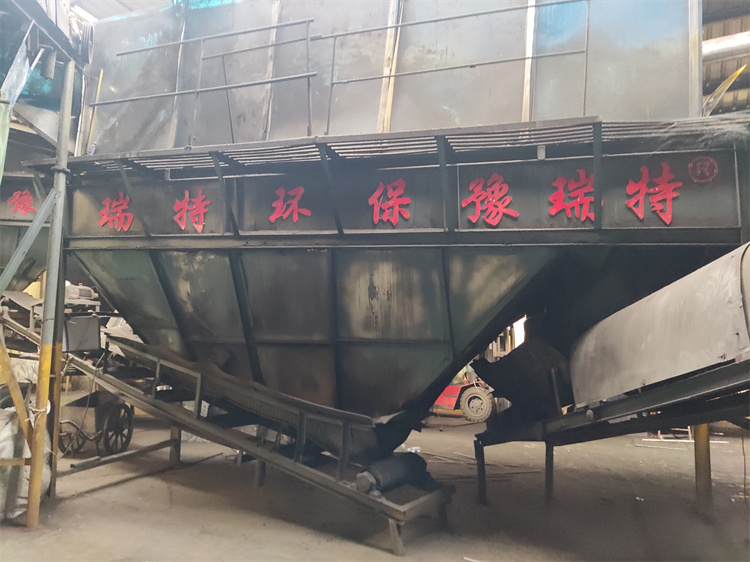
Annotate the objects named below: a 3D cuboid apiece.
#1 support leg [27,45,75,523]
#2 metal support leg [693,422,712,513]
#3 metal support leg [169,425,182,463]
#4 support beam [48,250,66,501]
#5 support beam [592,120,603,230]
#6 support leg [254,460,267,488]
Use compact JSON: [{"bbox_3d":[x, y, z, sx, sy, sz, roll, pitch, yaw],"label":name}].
[{"bbox_3d":[-2.630,0.028,4.433,0.105,3.824,0.105,0,-6,21],"label":"support leg"},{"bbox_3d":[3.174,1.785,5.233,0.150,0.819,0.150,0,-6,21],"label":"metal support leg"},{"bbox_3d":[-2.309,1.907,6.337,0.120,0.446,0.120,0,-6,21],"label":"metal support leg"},{"bbox_3d":[-2.943,0.876,5.019,0.090,2.282,0.090,0,-6,21],"label":"support beam"},{"bbox_3d":[1.357,-0.624,3.290,0.055,0.716,0.055,0,30,21],"label":"support beam"},{"bbox_3d":[-1.146,1.948,5.453,0.090,0.274,0.095,6,-7,-41],"label":"support leg"}]

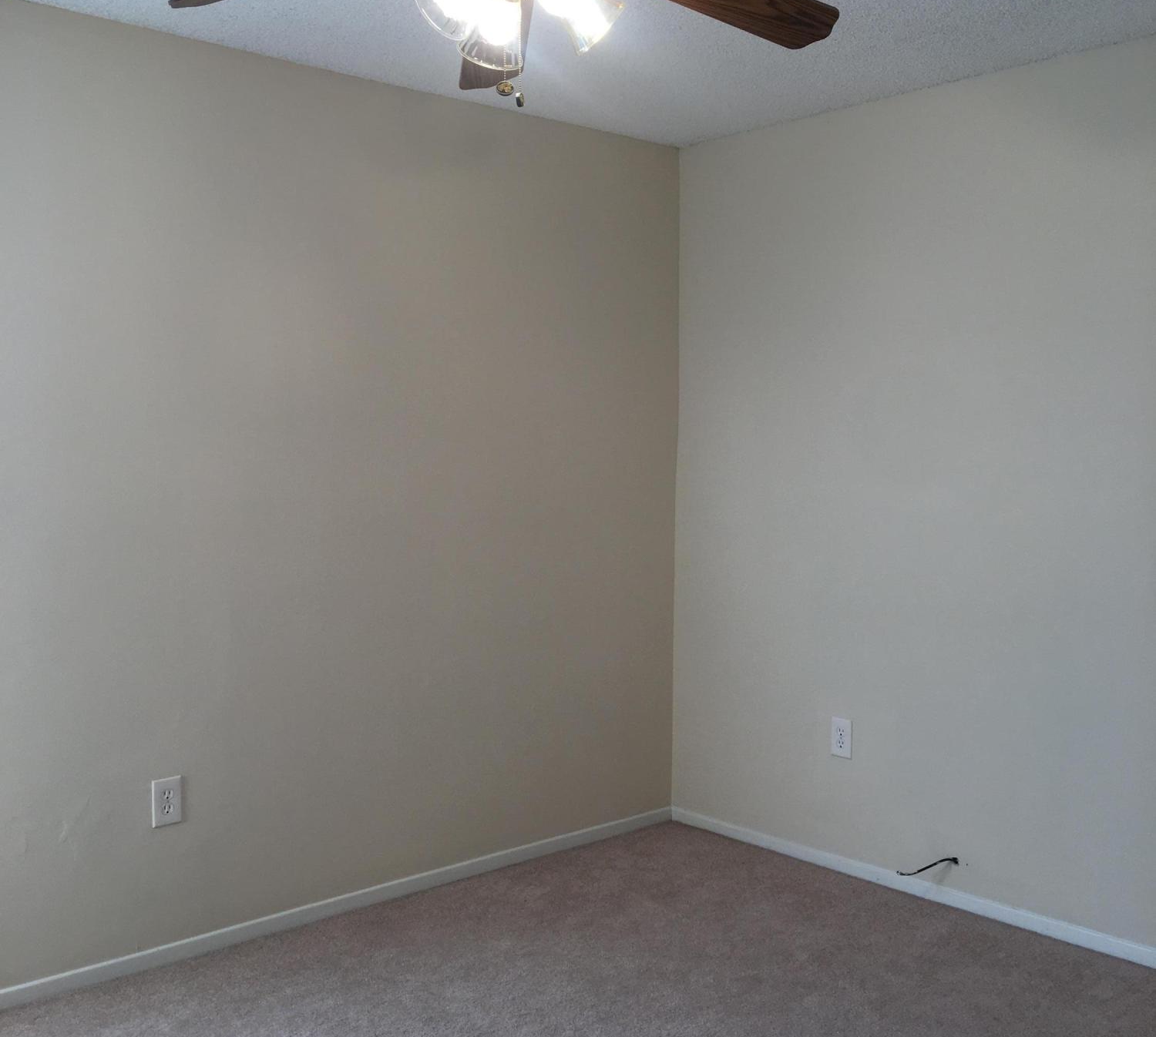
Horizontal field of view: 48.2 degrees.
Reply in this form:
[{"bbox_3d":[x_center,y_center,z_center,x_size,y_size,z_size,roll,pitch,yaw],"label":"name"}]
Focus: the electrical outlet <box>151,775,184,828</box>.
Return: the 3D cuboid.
[{"bbox_3d":[-1.082,0.745,3.398,0.080,0.125,0.008,-3,5,-42],"label":"electrical outlet"}]

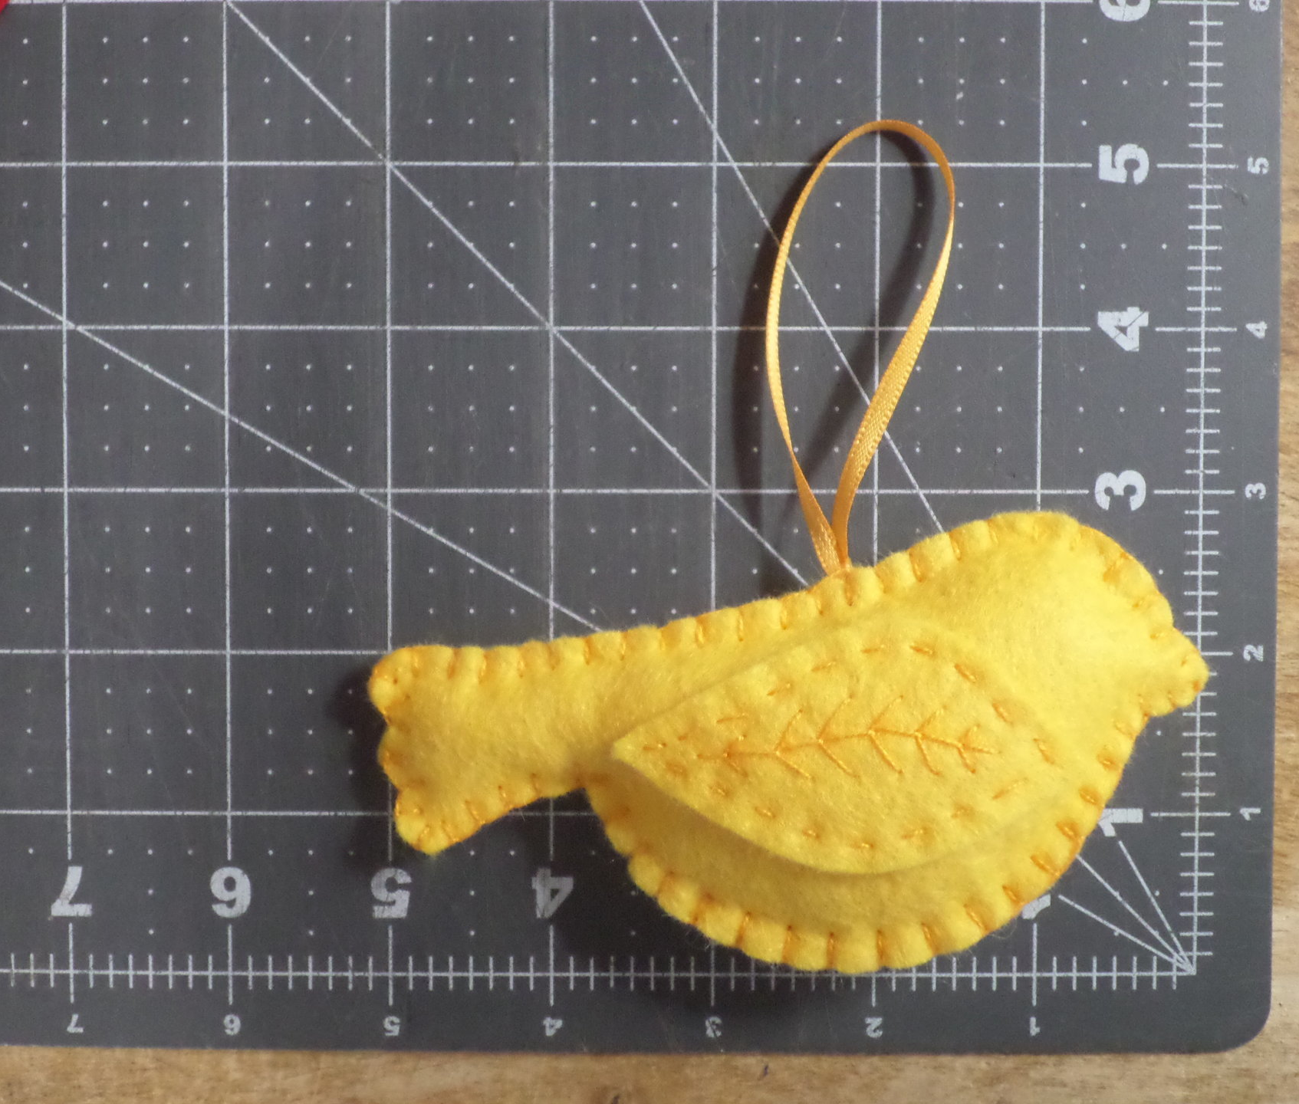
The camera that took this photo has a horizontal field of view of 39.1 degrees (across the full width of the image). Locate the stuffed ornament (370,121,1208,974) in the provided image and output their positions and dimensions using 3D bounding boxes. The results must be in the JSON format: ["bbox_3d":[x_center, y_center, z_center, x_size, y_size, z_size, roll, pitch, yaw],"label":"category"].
[{"bbox_3d":[0.021,0.000,0.273,0.126,0.026,0.128,0,92,0],"label":"stuffed ornament"}]

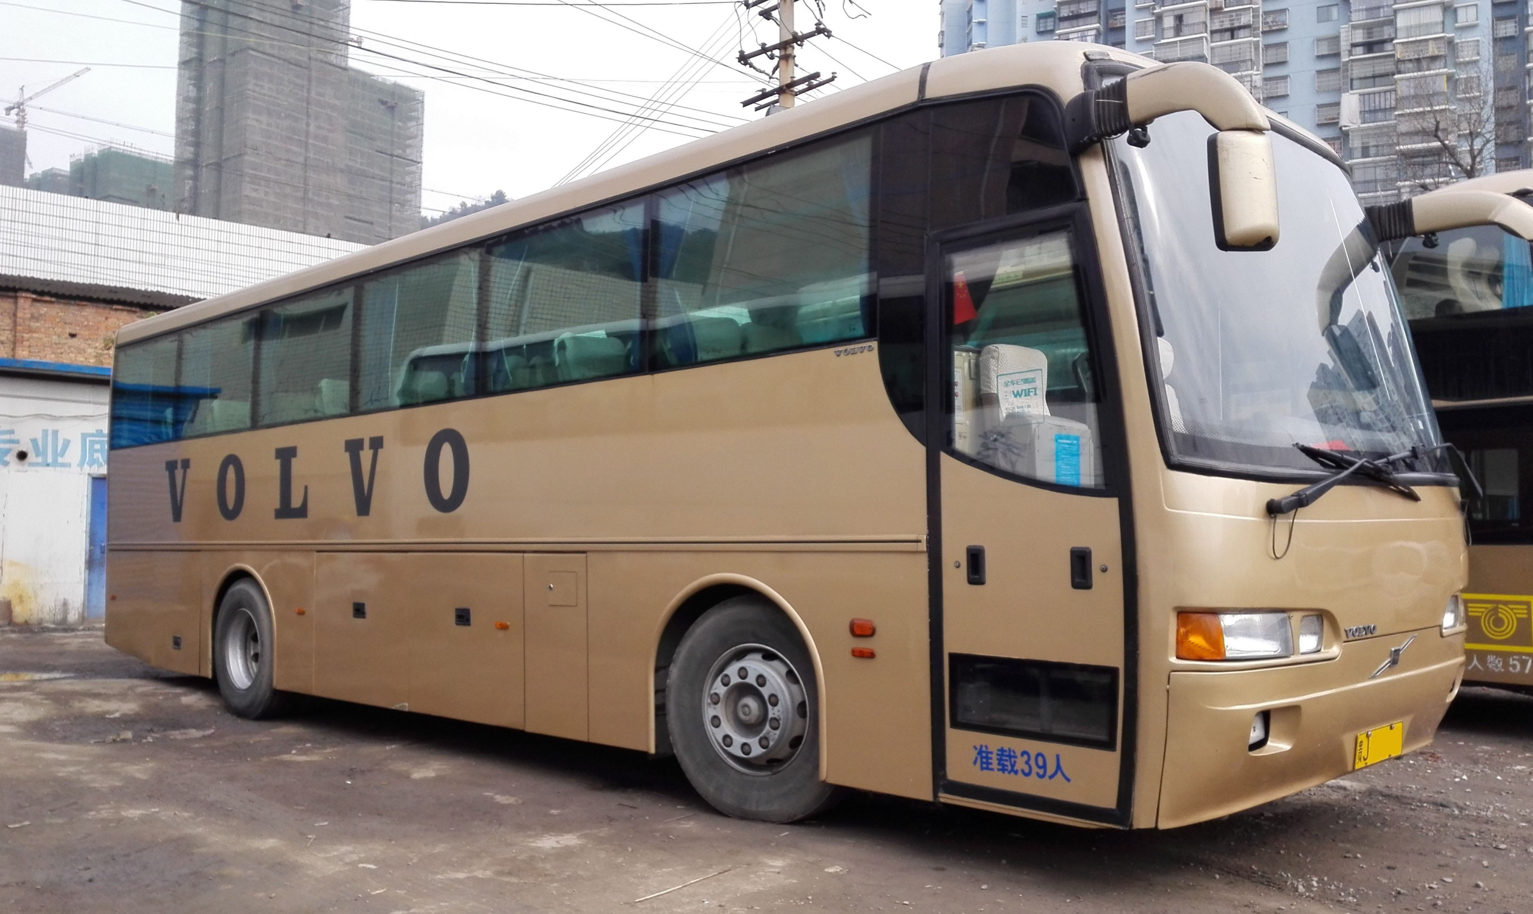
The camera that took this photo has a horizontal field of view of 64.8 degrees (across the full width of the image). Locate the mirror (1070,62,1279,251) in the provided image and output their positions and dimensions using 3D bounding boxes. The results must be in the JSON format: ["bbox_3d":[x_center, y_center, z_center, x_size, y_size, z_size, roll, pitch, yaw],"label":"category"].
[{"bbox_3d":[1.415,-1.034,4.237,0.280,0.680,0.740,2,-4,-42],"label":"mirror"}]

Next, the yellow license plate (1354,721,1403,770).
[{"bbox_3d":[2.402,1.138,4.740,0.440,0.140,0.020,4,9,-42],"label":"yellow license plate"}]

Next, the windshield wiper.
[{"bbox_3d":[2.262,0.089,4.674,1.030,0.250,0.140,1,-4,-36],"label":"windshield wiper"}]

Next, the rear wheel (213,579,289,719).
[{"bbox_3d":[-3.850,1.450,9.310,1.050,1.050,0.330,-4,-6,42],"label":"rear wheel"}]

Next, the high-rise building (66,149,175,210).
[{"bbox_3d":[-186.000,-37.000,358.000,20.000,105.000,29.000,-3,-4,30],"label":"high-rise building"}]

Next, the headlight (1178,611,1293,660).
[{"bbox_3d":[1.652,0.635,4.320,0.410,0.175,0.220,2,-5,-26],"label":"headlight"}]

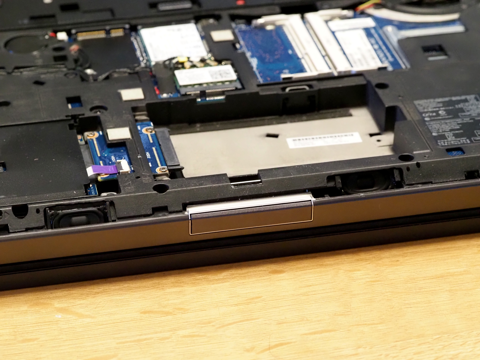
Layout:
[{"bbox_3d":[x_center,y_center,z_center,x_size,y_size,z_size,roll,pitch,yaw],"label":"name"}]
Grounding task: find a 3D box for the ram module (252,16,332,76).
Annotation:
[{"bbox_3d":[0.027,-0.067,0.859,0.025,0.005,0.074,-6,28,-8],"label":"ram module"}]

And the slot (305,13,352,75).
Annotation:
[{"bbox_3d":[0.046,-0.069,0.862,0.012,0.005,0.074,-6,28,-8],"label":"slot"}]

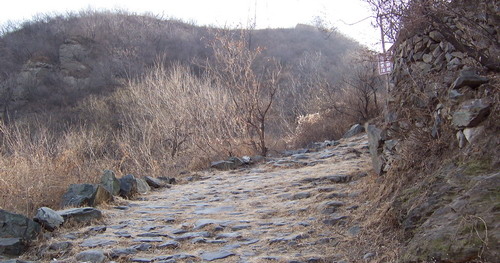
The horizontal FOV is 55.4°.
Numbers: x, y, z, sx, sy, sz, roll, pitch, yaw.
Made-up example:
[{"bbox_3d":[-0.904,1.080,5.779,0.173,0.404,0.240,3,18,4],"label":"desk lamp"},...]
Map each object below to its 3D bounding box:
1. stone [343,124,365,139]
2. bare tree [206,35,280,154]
[{"bbox_3d":[4.036,0.019,18.500,0.850,0.500,0.600,0,-2,14],"label":"stone"},{"bbox_3d":[-0.164,-1.102,14.200,2.250,3.700,2.100,0,-2,0],"label":"bare tree"}]

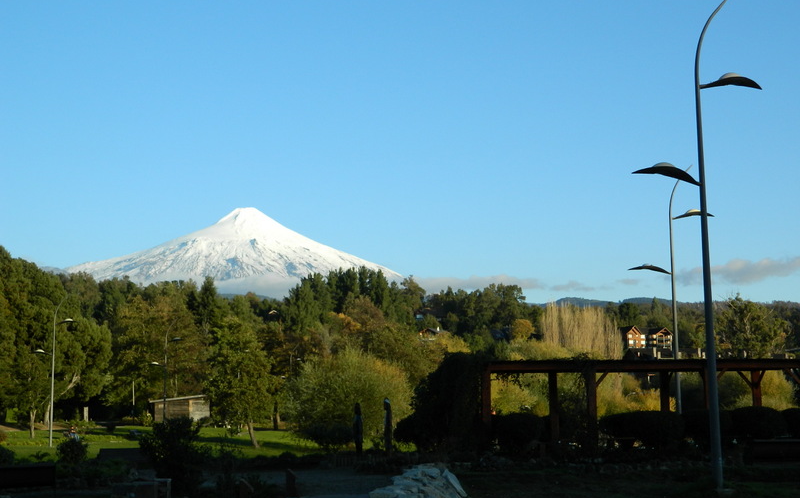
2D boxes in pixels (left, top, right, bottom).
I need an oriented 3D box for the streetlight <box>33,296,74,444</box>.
[{"bbox_3d":[-21.412,7.505,81.444,3.050,9.300,0.450,-2,-7,11],"label":"streetlight"}]

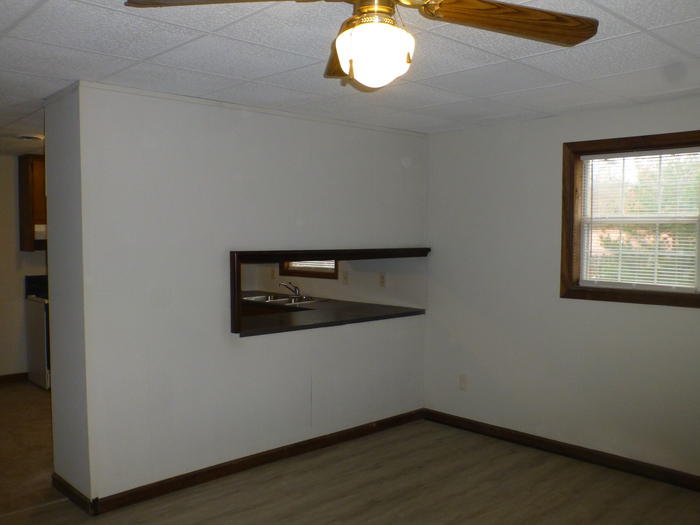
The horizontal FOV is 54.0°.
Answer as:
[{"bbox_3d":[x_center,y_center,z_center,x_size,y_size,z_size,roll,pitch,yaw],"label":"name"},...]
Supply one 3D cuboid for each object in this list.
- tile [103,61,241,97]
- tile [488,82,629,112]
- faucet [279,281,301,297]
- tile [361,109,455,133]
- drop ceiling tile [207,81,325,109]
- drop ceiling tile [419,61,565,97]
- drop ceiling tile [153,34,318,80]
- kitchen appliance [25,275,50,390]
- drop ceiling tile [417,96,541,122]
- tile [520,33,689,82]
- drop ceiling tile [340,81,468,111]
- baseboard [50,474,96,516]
[{"bbox_3d":[-0.979,-0.985,3.721,0.622,0.020,0.622,-3,4,-43],"label":"tile"},{"bbox_3d":[1.211,-0.981,4.033,0.610,0.018,0.610,-2,3,-44],"label":"tile"},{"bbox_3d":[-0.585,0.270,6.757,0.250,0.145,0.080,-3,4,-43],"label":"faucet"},{"bbox_3d":[0.389,-1.039,5.003,0.622,0.020,0.622,-3,4,-43],"label":"tile"},{"bbox_3d":[-0.495,-0.976,4.036,0.610,0.018,0.560,-2,3,-44],"label":"drop ceiling tile"},{"bbox_3d":[0.765,-0.963,3.608,0.610,0.018,0.610,-2,3,-44],"label":"drop ceiling tile"},{"bbox_3d":[-0.557,-0.964,3.269,0.622,0.020,0.622,-3,4,-43],"label":"drop ceiling tile"},{"bbox_3d":[-2.901,0.689,7.245,0.760,1.090,0.650,-3,4,-43],"label":"kitchen appliance"},{"bbox_3d":[0.805,-1.016,4.552,0.622,0.020,0.622,-3,4,-43],"label":"drop ceiling tile"},{"bbox_3d":[1.200,-0.958,3.223,0.622,0.020,0.622,-3,4,-43],"label":"tile"},{"bbox_3d":[0.351,-0.979,4.041,0.610,0.018,0.610,-2,3,-44],"label":"drop ceiling tile"},{"bbox_3d":[-1.562,1.298,3.899,0.015,0.088,0.610,-2,3,-44],"label":"baseboard"}]

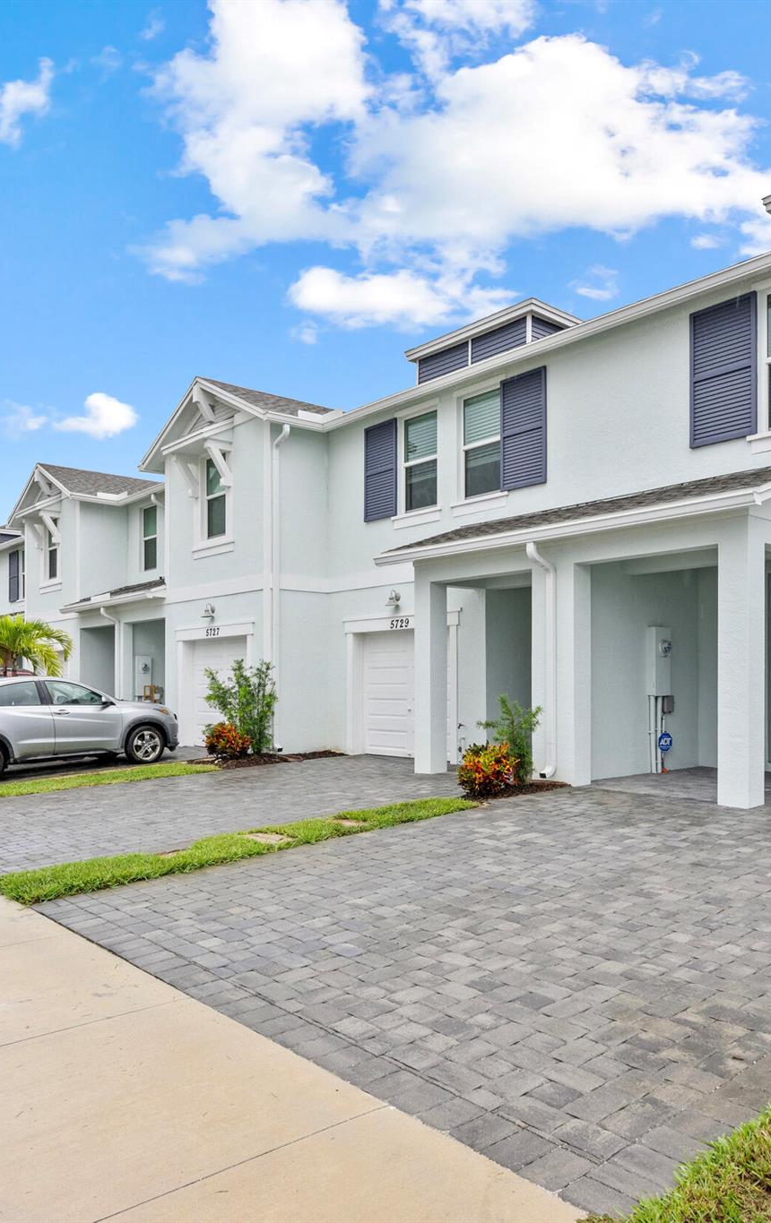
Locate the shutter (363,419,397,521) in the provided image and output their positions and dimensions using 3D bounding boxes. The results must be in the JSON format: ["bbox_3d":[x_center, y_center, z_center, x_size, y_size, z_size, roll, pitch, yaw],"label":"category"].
[{"bbox_3d":[-0.079,-2.416,14.998,0.070,1.641,0.857,0,-2,-41],"label":"shutter"}]

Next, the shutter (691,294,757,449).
[{"bbox_3d":[3.949,-2.835,10.166,0.050,1.610,0.820,2,-4,-41],"label":"shutter"}]

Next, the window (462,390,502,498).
[{"bbox_3d":[1.471,-2.523,13.142,0.100,1.550,0.850,2,-4,-41],"label":"window"}]

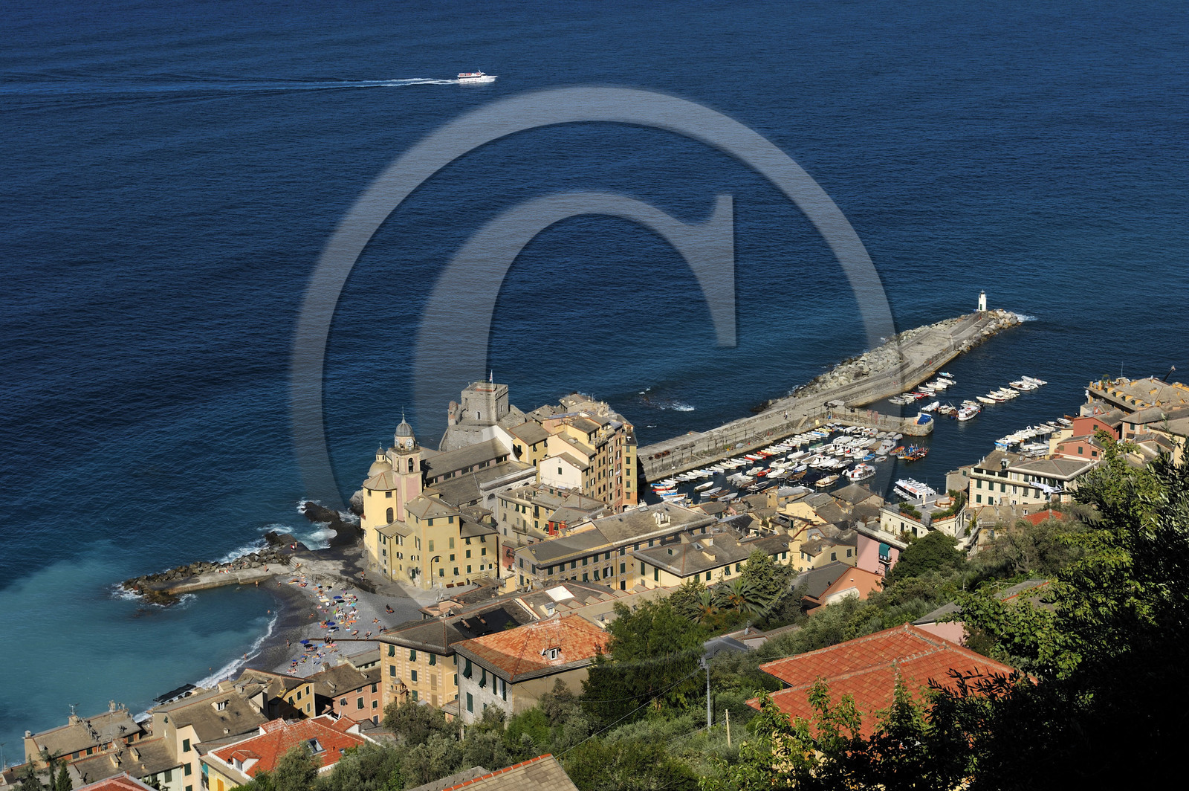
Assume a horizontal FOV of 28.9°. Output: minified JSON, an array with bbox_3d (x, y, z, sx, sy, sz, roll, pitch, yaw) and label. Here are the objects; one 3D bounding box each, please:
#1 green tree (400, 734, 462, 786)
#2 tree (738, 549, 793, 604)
[{"bbox_3d":[-13.580,30.650,193.000,5.050,5.000,4.800,-1,16,-4],"label":"green tree"},{"bbox_3d":[26.788,28.864,362.000,8.600,9.500,8.600,-1,16,0],"label":"tree"}]

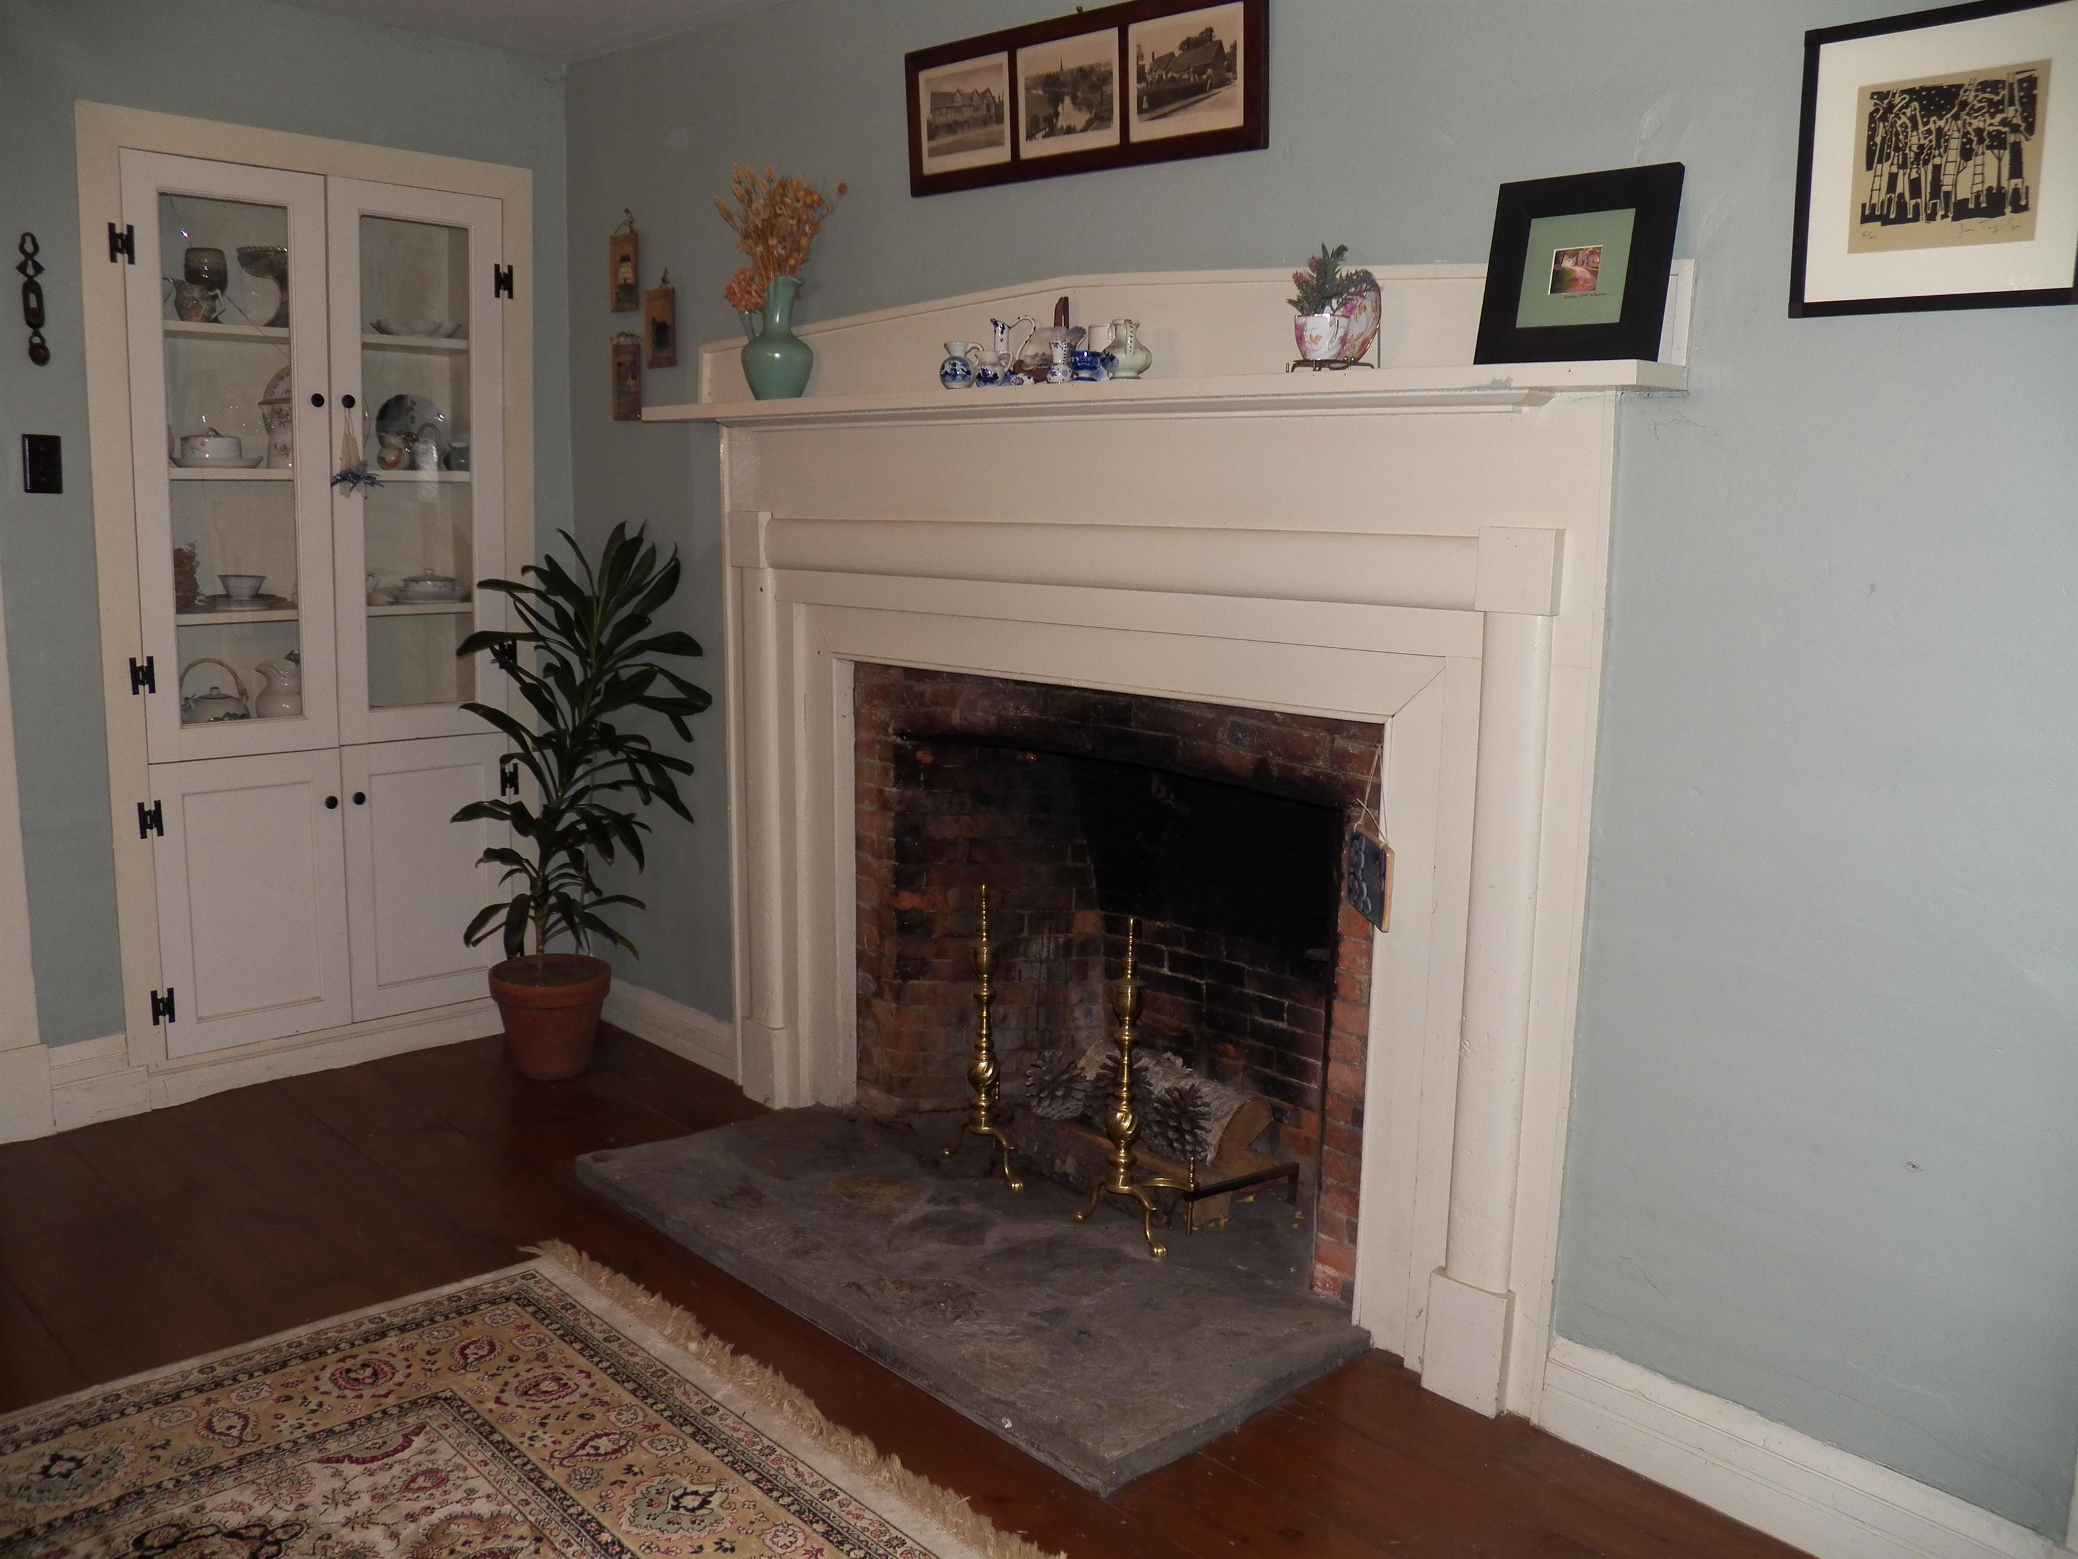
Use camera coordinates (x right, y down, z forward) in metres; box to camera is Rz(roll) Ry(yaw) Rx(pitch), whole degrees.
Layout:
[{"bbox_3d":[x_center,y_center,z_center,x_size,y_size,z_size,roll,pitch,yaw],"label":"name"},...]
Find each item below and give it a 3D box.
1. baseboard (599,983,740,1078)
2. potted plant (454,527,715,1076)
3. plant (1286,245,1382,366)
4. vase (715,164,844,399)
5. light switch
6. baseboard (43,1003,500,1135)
[{"bbox_3d":[-0.935,0.586,4.108,0.025,0.135,0.700,-7,12,-44],"label":"baseboard"},{"bbox_3d":[-1.032,0.053,3.830,0.560,1.270,0.530,-1,9,-16],"label":"potted plant"},{"bbox_3d":[0.436,-0.702,2.481,0.115,0.180,0.145,-7,12,-44],"label":"plant"},{"bbox_3d":[-0.526,-1.007,3.407,0.260,0.475,0.190,0,9,-9],"label":"vase"},{"bbox_3d":[-1.952,-0.617,3.296,0.069,0.114,0.014,-7,12,-44],"label":"light switch"},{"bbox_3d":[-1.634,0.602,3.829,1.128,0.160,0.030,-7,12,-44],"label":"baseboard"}]

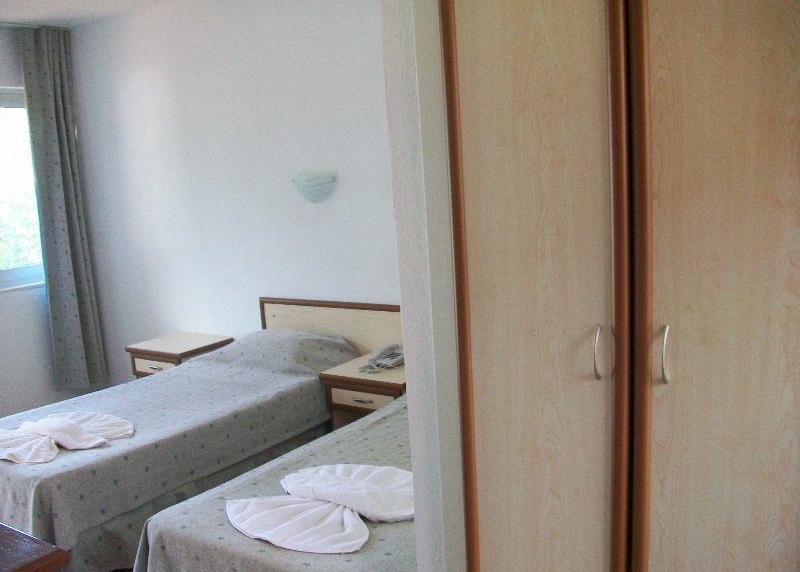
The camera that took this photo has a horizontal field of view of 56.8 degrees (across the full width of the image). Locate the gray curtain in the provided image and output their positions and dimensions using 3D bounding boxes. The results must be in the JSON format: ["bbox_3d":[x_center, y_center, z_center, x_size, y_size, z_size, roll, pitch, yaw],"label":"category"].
[{"bbox_3d":[-2.272,-0.484,5.000,0.120,2.427,0.360,2,10,34],"label":"gray curtain"}]

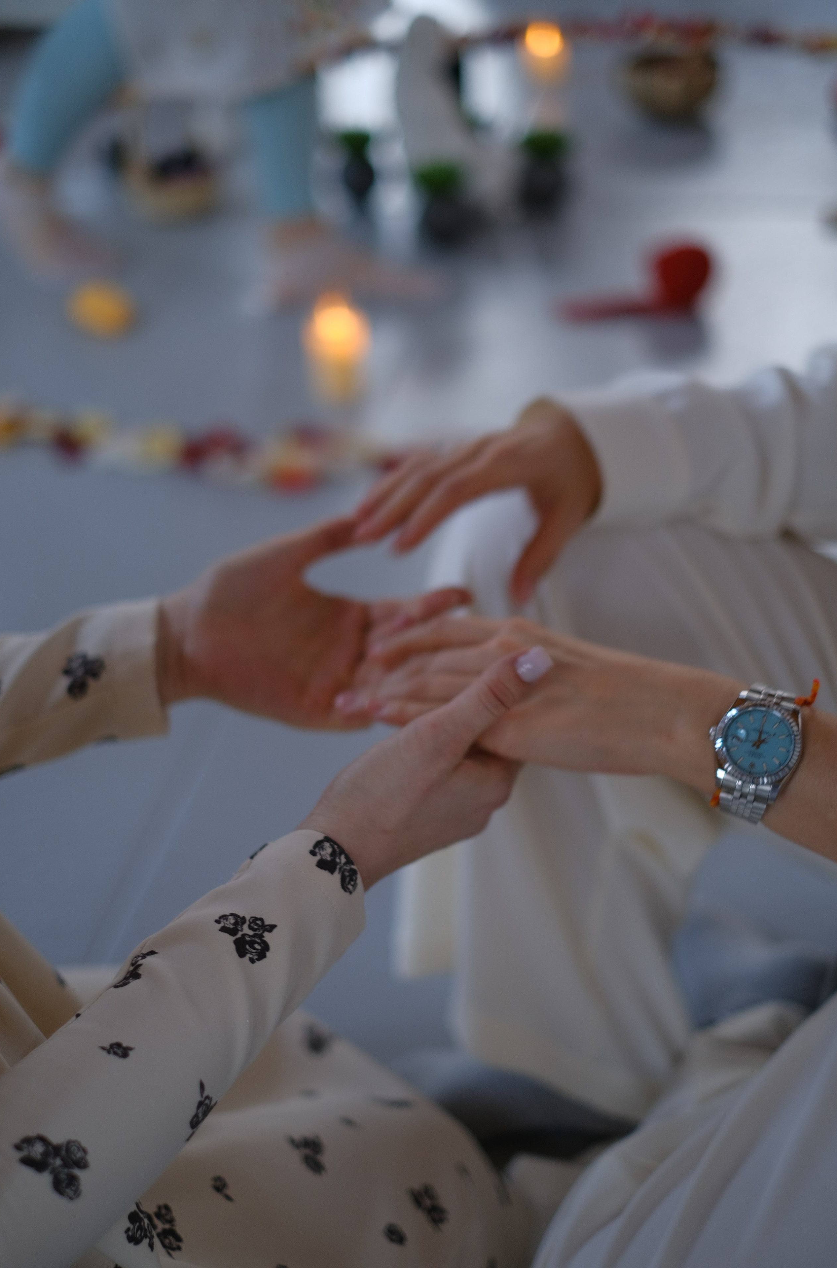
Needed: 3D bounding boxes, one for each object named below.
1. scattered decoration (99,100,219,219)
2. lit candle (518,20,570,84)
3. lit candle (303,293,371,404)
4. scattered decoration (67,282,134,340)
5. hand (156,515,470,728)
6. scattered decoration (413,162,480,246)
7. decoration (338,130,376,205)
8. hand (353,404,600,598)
[{"bbox_3d":[-0.418,-0.776,3.062,0.148,0.154,0.170,0,27,0],"label":"scattered decoration"},{"bbox_3d":[0.272,-1.258,4.053,0.085,0.113,0.085,0,27,0],"label":"lit candle"},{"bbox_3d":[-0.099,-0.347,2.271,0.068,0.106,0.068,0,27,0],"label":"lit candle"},{"bbox_3d":[-0.425,-0.436,2.509,0.080,0.048,0.080,0,27,0],"label":"scattered decoration"},{"bbox_3d":[-0.054,-0.004,0.970,0.160,0.060,0.092,-7,51,-19],"label":"hand"},{"bbox_3d":[0.043,-0.669,2.908,0.099,0.103,0.099,0,27,0],"label":"scattered decoration"},{"bbox_3d":[-0.103,-0.779,3.117,0.066,0.108,0.066,0,27,0],"label":"decoration"},{"bbox_3d":[0.033,-0.075,1.030,0.145,0.088,0.078,-21,19,-9],"label":"hand"}]

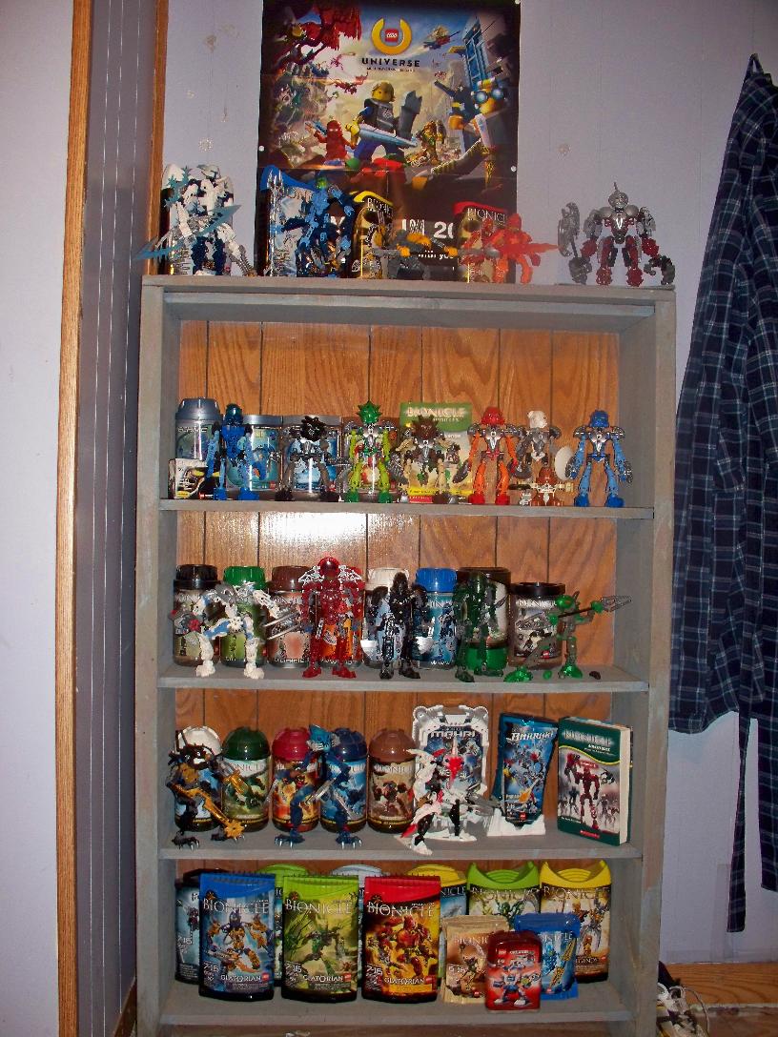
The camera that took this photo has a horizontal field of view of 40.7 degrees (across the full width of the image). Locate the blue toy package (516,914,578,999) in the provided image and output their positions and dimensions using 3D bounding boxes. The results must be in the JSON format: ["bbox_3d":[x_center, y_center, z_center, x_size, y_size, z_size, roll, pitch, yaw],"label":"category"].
[{"bbox_3d":[0.283,0.782,1.872,0.110,0.152,0.050,1,1,-4],"label":"blue toy package"}]

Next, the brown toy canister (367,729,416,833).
[{"bbox_3d":[0.006,0.471,1.903,0.085,0.181,0.085,1,1,-3],"label":"brown toy canister"}]

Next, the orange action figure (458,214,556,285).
[{"bbox_3d":[0.205,-0.465,1.812,0.158,0.118,0.092,1,1,-9],"label":"orange action figure"}]

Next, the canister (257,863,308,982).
[{"bbox_3d":[-0.192,0.736,1.915,0.124,0.218,0.072,1,1,-3],"label":"canister"}]

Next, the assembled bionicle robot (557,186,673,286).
[{"bbox_3d":[0.395,-0.489,1.820,0.198,0.171,0.090,1,1,-4],"label":"assembled bionicle robot"}]

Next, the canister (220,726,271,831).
[{"bbox_3d":[-0.258,0.466,1.891,0.085,0.181,0.085,1,1,-3],"label":"canister"}]

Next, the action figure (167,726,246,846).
[{"bbox_3d":[-0.312,0.458,1.803,0.138,0.194,0.100,1,1,-13],"label":"action figure"}]

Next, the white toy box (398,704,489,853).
[{"bbox_3d":[0.102,0.458,1.862,0.142,0.240,0.085,1,1,-4],"label":"white toy box"}]

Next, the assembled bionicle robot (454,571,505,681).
[{"bbox_3d":[0.156,0.190,1.840,0.088,0.187,0.085,1,1,-19],"label":"assembled bionicle robot"}]

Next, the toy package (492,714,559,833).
[{"bbox_3d":[0.248,0.459,1.899,0.111,0.208,0.077,1,1,-13],"label":"toy package"}]

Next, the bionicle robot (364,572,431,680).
[{"bbox_3d":[0.015,0.183,1.818,0.117,0.176,0.083,1,1,-8],"label":"bionicle robot"}]

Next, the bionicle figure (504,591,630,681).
[{"bbox_3d":[0.312,0.207,1.840,0.200,0.154,0.100,1,1,24],"label":"bionicle figure"}]

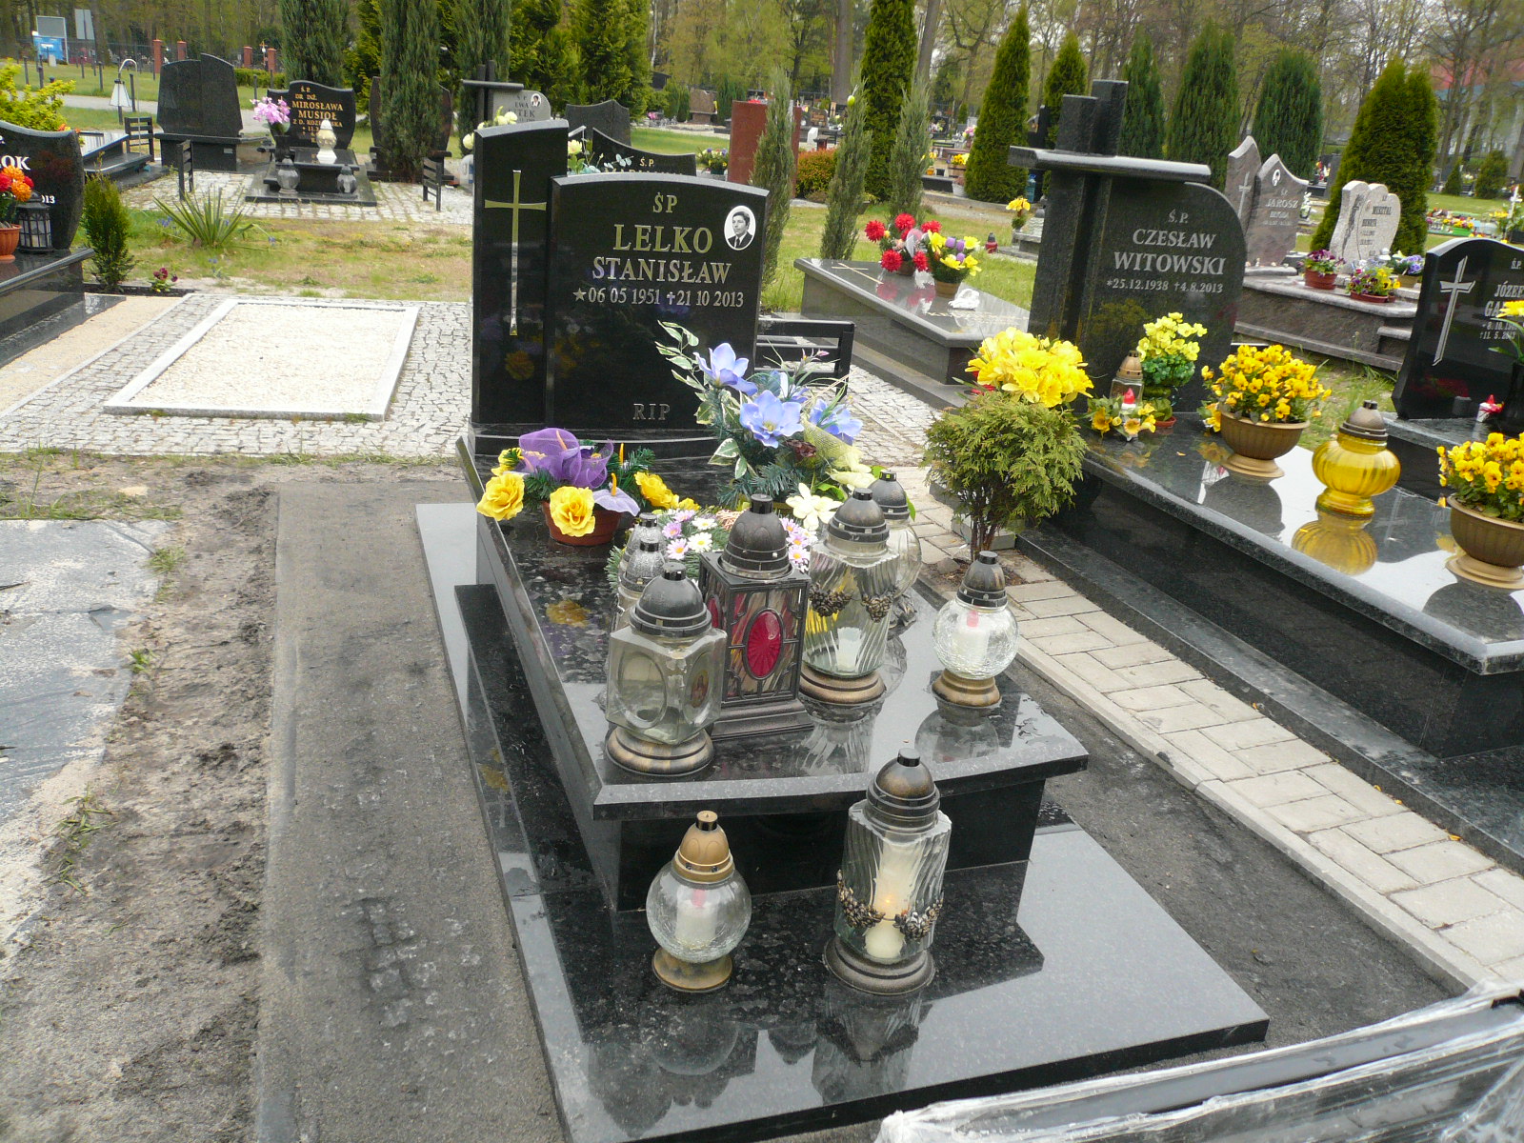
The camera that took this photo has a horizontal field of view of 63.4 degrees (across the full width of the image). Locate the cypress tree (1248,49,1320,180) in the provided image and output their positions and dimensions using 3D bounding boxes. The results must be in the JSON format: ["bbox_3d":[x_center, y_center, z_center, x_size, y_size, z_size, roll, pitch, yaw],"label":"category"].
[{"bbox_3d":[12.611,-10.695,29.648,1.800,3.450,1.800,-2,22,-19],"label":"cypress tree"}]

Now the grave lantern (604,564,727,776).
[{"bbox_3d":[-0.149,0.140,1.906,0.172,0.309,0.172,18,24,32],"label":"grave lantern"}]

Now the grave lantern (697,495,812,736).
[{"bbox_3d":[-0.017,0.057,1.983,0.178,0.368,0.178,-4,23,-23],"label":"grave lantern"}]

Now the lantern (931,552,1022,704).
[{"bbox_3d":[0.383,0.097,2.196,0.155,0.268,0.155,-3,22,-19],"label":"lantern"}]

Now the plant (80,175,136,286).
[{"bbox_3d":[-3.542,-1.827,6.635,0.280,0.569,0.280,-3,22,-19],"label":"plant"}]

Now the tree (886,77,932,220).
[{"bbox_3d":[1.497,-4.244,12.500,0.440,1.550,0.440,-2,22,-20],"label":"tree"}]

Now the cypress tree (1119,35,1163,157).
[{"bbox_3d":[5.349,-6.397,17.500,0.720,2.500,0.720,-2,22,-20],"label":"cypress tree"}]

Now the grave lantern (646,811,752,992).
[{"bbox_3d":[-0.086,0.454,1.738,0.150,0.248,0.150,5,21,-2],"label":"grave lantern"}]

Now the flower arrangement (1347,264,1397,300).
[{"bbox_3d":[3.948,-1.893,8.029,0.300,0.230,0.270,-2,22,-19],"label":"flower arrangement"}]

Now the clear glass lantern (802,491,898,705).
[{"bbox_3d":[0.151,0.038,2.095,0.160,0.352,0.160,-2,22,-19],"label":"clear glass lantern"}]

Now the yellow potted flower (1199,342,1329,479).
[{"bbox_3d":[1.397,-0.447,3.440,0.340,0.350,0.340,-2,22,-20],"label":"yellow potted flower"}]

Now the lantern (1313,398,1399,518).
[{"bbox_3d":[1.558,-0.298,3.222,0.214,0.293,0.214,-2,22,-19],"label":"lantern"}]

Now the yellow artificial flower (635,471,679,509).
[{"bbox_3d":[-0.234,-0.181,2.750,0.095,0.090,0.105,-2,22,-20],"label":"yellow artificial flower"}]

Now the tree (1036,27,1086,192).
[{"bbox_3d":[5.057,-7.669,20.908,1.080,2.775,1.080,-3,22,-19],"label":"tree"}]

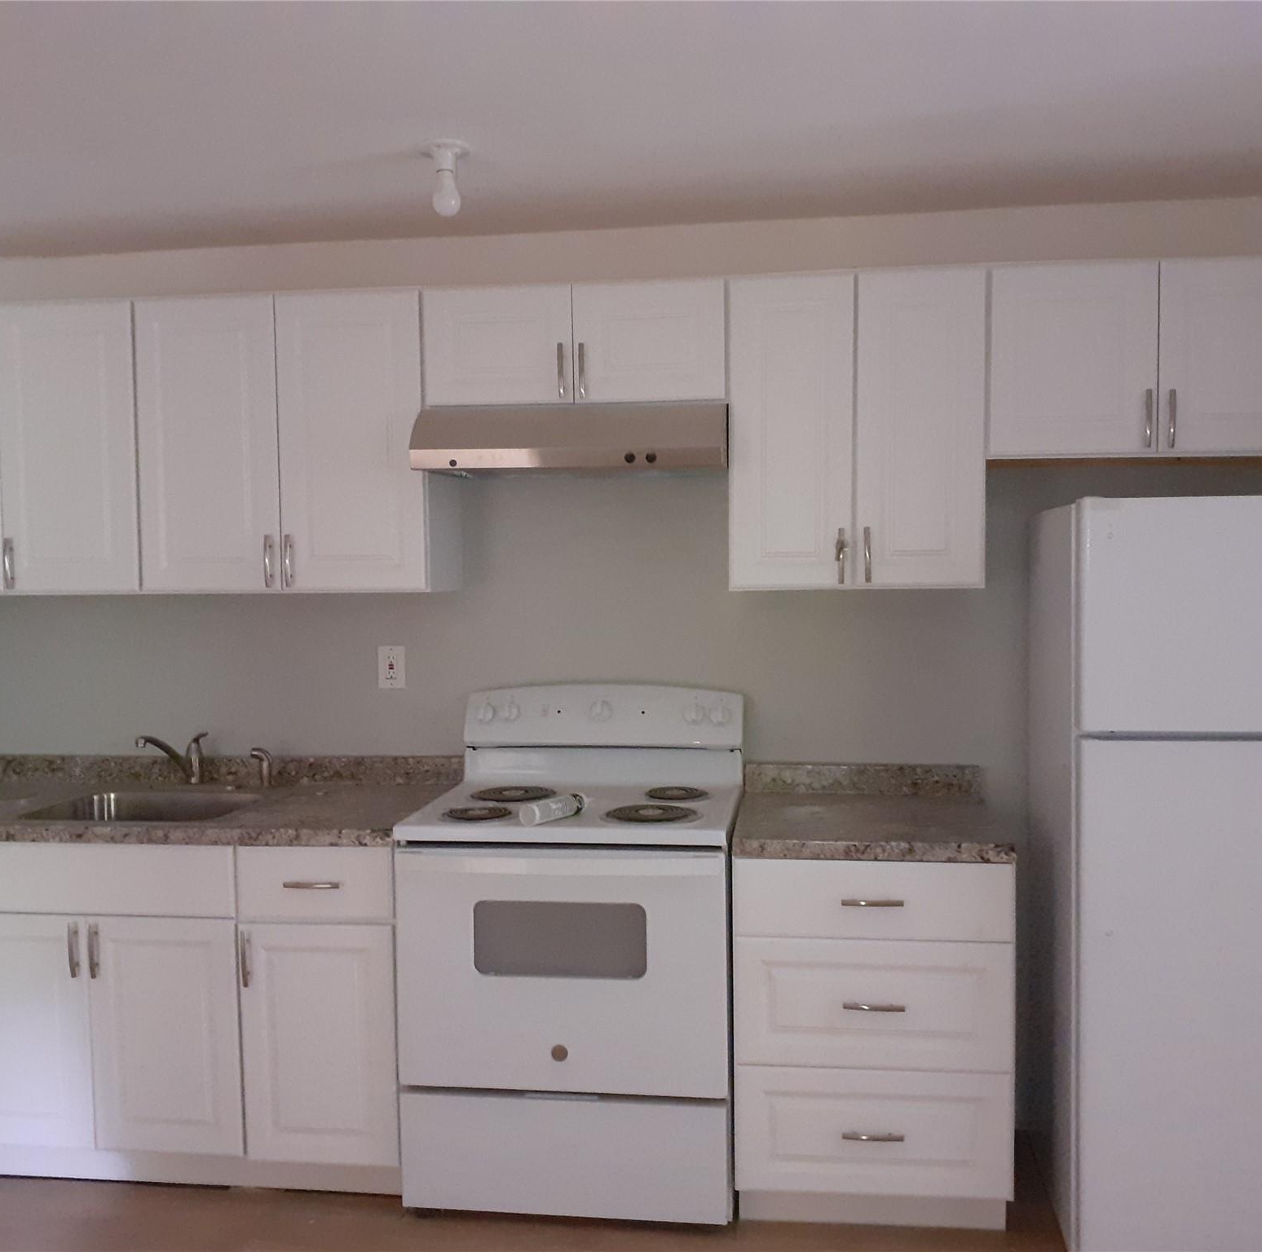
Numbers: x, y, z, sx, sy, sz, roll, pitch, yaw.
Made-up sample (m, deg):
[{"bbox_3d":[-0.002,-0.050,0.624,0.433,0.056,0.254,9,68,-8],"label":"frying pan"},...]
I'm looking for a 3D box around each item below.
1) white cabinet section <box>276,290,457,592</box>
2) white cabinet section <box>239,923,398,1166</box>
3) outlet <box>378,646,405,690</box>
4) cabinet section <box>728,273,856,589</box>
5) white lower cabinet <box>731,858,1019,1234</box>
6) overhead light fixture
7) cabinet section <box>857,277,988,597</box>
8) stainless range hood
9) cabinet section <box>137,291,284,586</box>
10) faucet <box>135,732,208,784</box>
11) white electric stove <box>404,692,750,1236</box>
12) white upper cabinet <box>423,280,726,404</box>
[{"bbox_3d":[-0.693,-0.473,3.474,0.386,0.759,0.332,0,3,8],"label":"white cabinet section"},{"bbox_3d":[-0.700,0.975,3.399,0.387,0.578,0.637,0,3,8],"label":"white cabinet section"},{"bbox_3d":[-0.666,0.115,3.632,0.071,0.116,0.010,0,3,8],"label":"outlet"},{"bbox_3d":[0.411,-0.476,3.326,0.308,0.759,0.332,0,3,8],"label":"cabinet section"},{"bbox_3d":[0.577,0.929,3.188,0.607,0.867,0.640,0,3,8],"label":"white lower cabinet"},{"bbox_3d":[-0.397,-0.953,2.798,0.108,0.148,0.108,0,3,8],"label":"overhead light fixture"},{"bbox_3d":[0.717,-0.477,3.285,0.308,0.759,0.332,0,3,8],"label":"cabinet section"},{"bbox_3d":[-0.124,-0.465,3.296,0.759,0.170,0.470,0,3,8],"label":"stainless range hood"},{"bbox_3d":[-1.075,-0.472,3.525,0.386,0.759,0.332,0,3,8],"label":"cabinet section"},{"bbox_3d":[-1.265,0.378,3.593,0.050,0.150,0.235,1,3,30],"label":"faucet"},{"bbox_3d":[-0.120,0.769,3.243,0.763,1.195,0.680,0,3,8],"label":"white electric stove"},{"bbox_3d":[-0.121,-0.701,3.352,0.755,0.291,0.335,0,3,8],"label":"white upper cabinet"}]

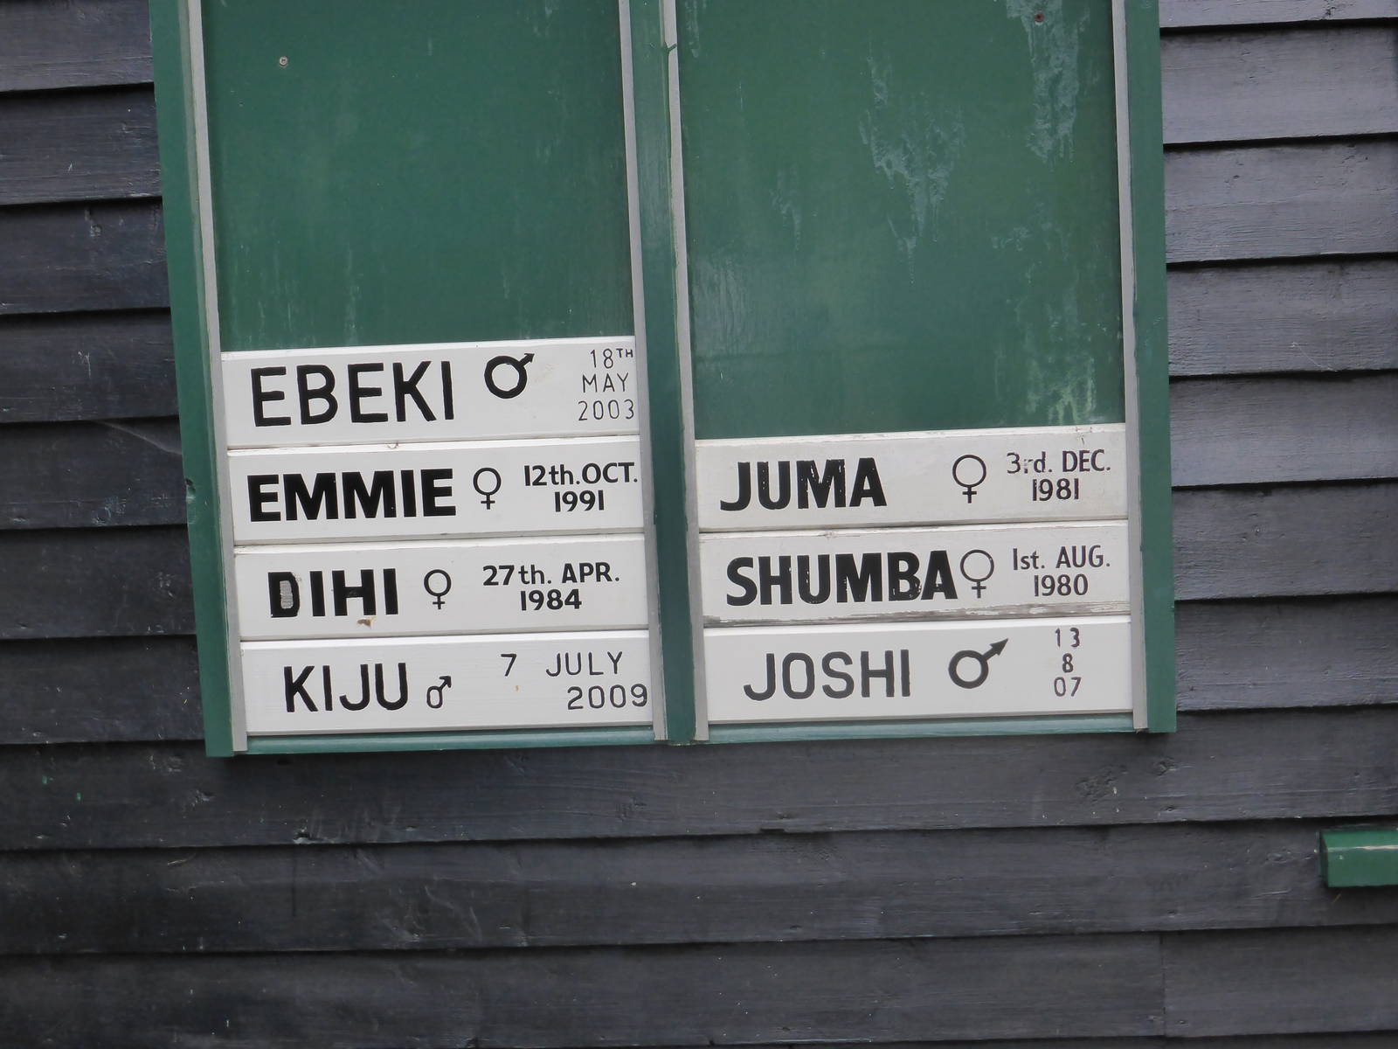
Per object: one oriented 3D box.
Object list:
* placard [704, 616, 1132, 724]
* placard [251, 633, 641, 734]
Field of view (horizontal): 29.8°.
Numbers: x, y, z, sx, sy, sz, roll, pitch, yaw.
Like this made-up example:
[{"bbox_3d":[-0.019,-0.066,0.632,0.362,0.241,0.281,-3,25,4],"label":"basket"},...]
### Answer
[{"bbox_3d":[0.223,0.147,2.673,0.440,0.099,0.018,-2,6,5],"label":"placard"},{"bbox_3d":[-0.261,0.163,2.718,0.435,0.101,0.018,-2,6,5],"label":"placard"}]

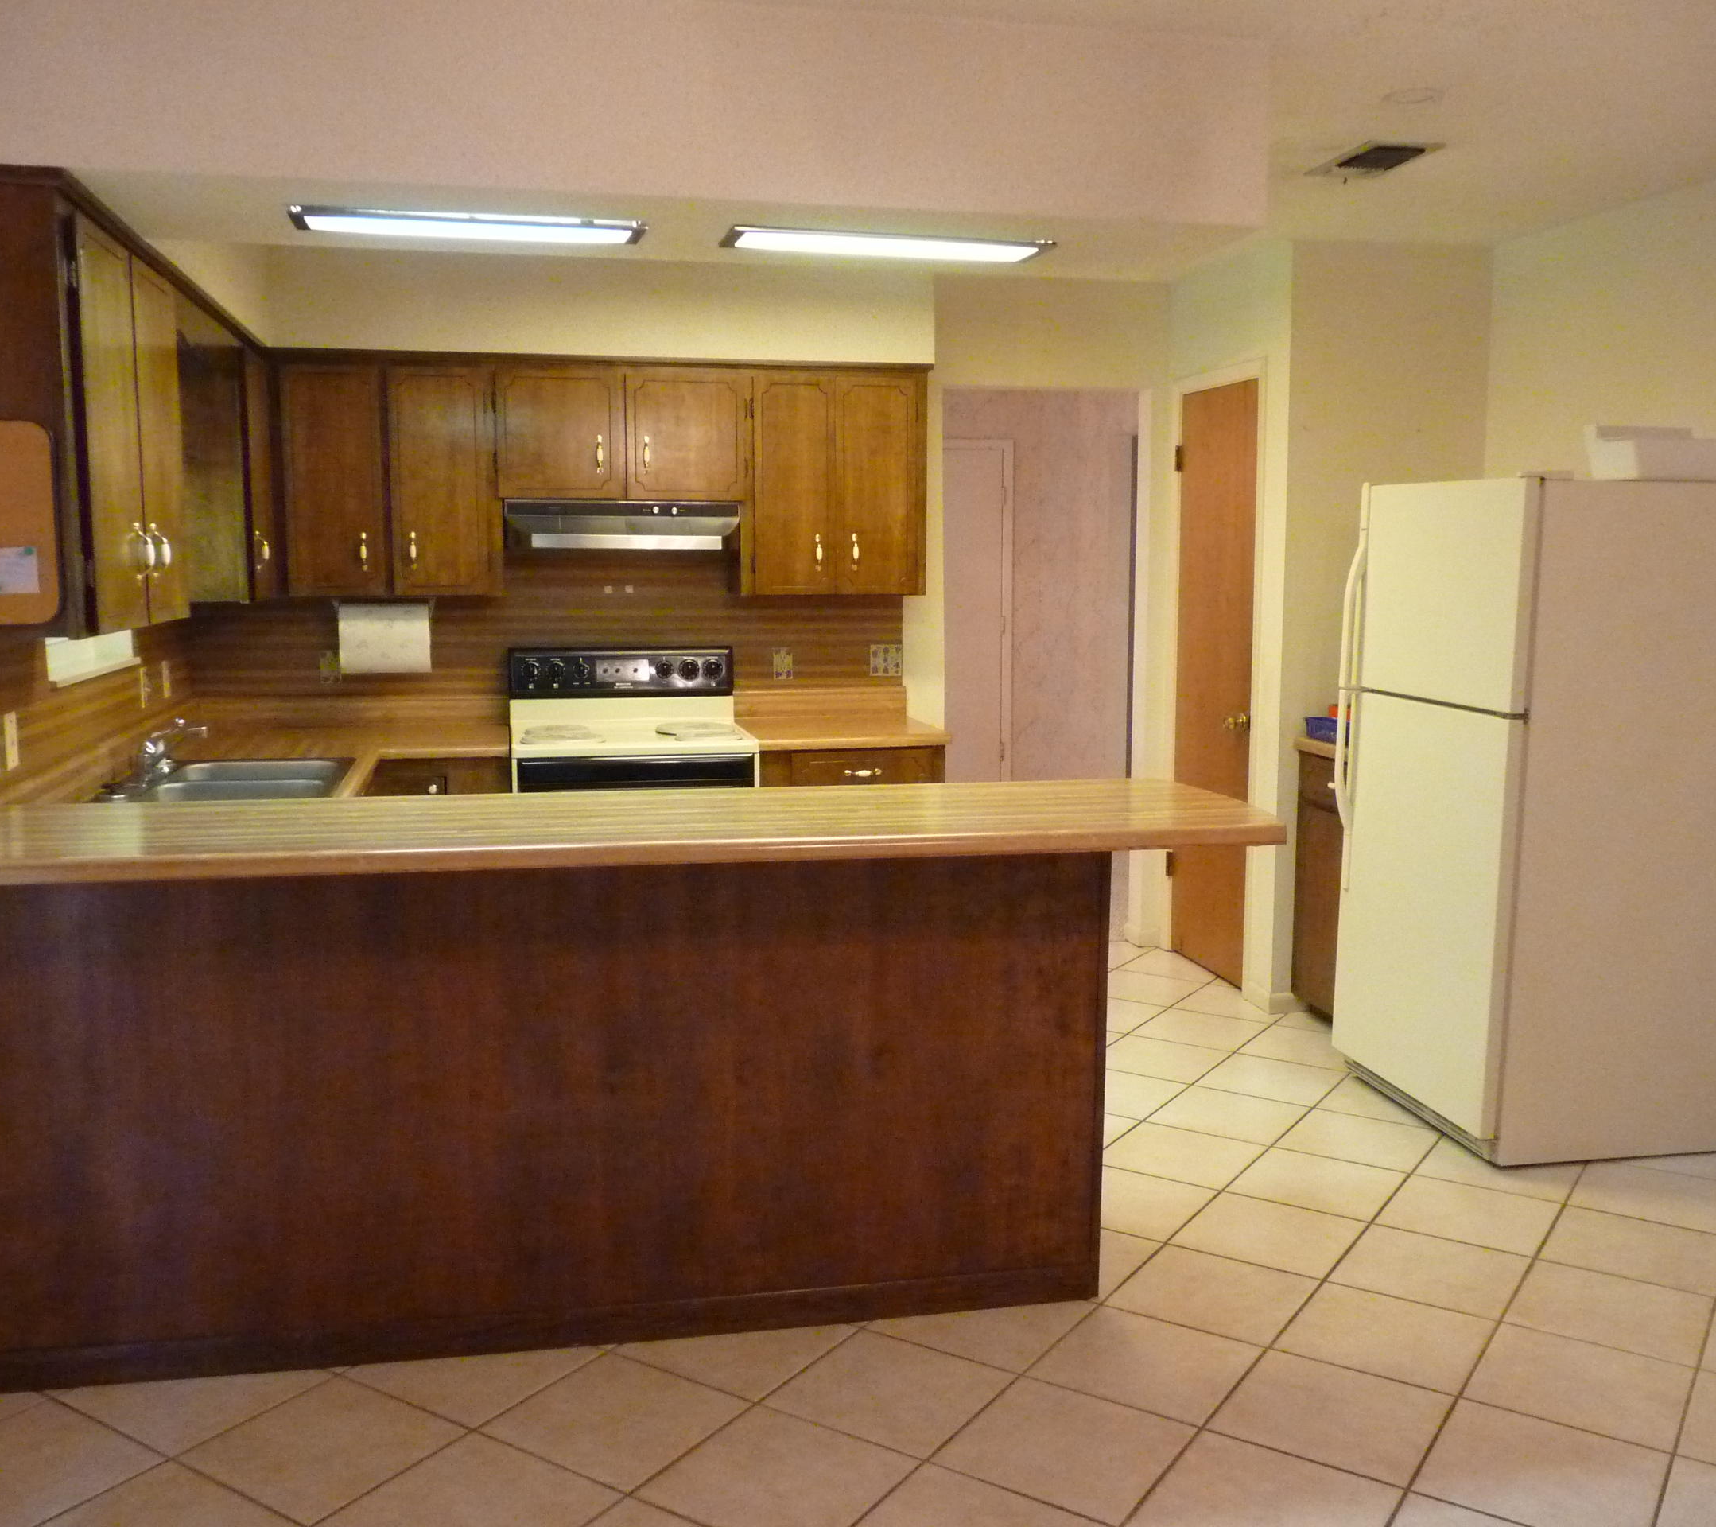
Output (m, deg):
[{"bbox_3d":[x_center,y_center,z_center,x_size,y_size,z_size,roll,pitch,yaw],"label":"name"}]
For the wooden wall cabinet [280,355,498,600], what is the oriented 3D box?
[{"bbox_3d":[-1.481,-0.906,5.095,0.655,0.735,0.330,-1,7,-12],"label":"wooden wall cabinet"}]

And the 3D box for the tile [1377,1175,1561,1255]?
[{"bbox_3d":[1.367,1.012,3.554,0.331,0.010,0.331,4,8,33],"label":"tile"}]

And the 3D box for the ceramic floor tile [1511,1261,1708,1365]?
[{"bbox_3d":[1.465,1.068,3.089,0.331,0.010,0.331,4,8,33],"label":"ceramic floor tile"}]

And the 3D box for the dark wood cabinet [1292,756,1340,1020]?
[{"bbox_3d":[1.734,0.407,4.894,0.585,0.870,0.570,-1,7,-12],"label":"dark wood cabinet"}]

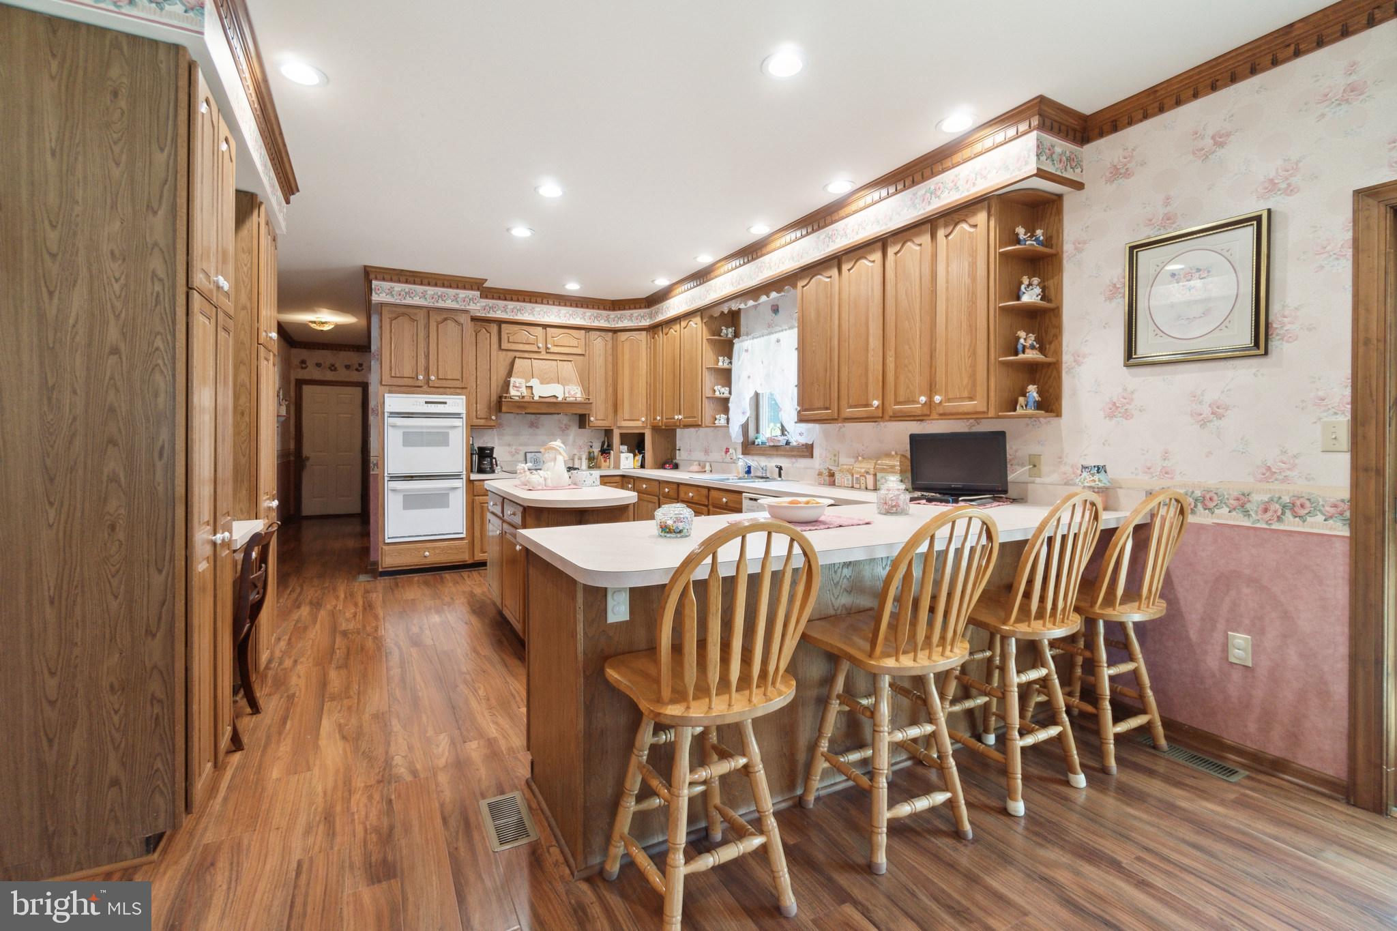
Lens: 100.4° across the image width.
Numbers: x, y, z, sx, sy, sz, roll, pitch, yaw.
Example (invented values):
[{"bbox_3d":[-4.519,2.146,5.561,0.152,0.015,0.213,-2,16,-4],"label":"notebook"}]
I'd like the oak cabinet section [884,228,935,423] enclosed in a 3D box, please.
[{"bbox_3d":[1.194,-0.794,3.267,0.027,1.035,0.305,-1,2,-30],"label":"oak cabinet section"}]

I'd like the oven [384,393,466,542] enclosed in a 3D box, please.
[{"bbox_3d":[-2.575,0.011,5.462,0.658,1.305,0.580,-1,2,-30],"label":"oven"}]

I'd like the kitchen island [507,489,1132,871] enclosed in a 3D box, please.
[{"bbox_3d":[0.625,0.683,2.358,2.483,0.914,0.850,-1,2,-30],"label":"kitchen island"}]

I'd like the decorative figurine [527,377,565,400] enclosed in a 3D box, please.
[{"bbox_3d":[-1.541,-0.758,5.853,0.375,0.210,0.030,-1,2,-29],"label":"decorative figurine"}]

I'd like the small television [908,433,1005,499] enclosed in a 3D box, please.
[{"bbox_3d":[1.329,0.009,2.970,0.485,0.345,0.160,2,3,44],"label":"small television"}]

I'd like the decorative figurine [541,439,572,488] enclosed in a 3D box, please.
[{"bbox_3d":[-1.001,-0.019,4.123,0.180,0.330,0.165,-1,2,-41],"label":"decorative figurine"}]

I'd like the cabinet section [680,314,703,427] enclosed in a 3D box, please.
[{"bbox_3d":[-0.055,-0.890,5.471,0.027,1.037,0.380,-1,2,-30],"label":"cabinet section"}]

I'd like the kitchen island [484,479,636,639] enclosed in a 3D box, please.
[{"bbox_3d":[-0.933,0.601,3.763,0.660,0.914,1.710,-1,2,-29],"label":"kitchen island"}]

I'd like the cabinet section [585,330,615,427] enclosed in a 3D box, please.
[{"bbox_3d":[-1.166,-0.970,6.710,0.320,1.070,0.310,-1,2,-30],"label":"cabinet section"}]

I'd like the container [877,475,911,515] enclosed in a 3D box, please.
[{"bbox_3d":[0.831,0.126,2.498,0.135,0.147,0.135,-1,2,-29],"label":"container"}]

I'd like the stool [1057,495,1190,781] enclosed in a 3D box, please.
[{"bbox_3d":[1.622,0.608,2.347,0.440,1.030,0.470,-1,2,-21],"label":"stool"}]

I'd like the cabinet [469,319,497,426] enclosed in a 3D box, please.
[{"bbox_3d":[-2.173,-0.904,5.779,0.300,1.045,0.340,-1,2,-29],"label":"cabinet"}]

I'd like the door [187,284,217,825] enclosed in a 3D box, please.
[{"bbox_3d":[-1.644,0.266,1.929,0.027,1.615,0.315,-1,2,-30],"label":"door"}]

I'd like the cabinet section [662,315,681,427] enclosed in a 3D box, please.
[{"bbox_3d":[-0.154,-0.926,6.031,0.310,1.070,0.410,-1,2,-30],"label":"cabinet section"}]

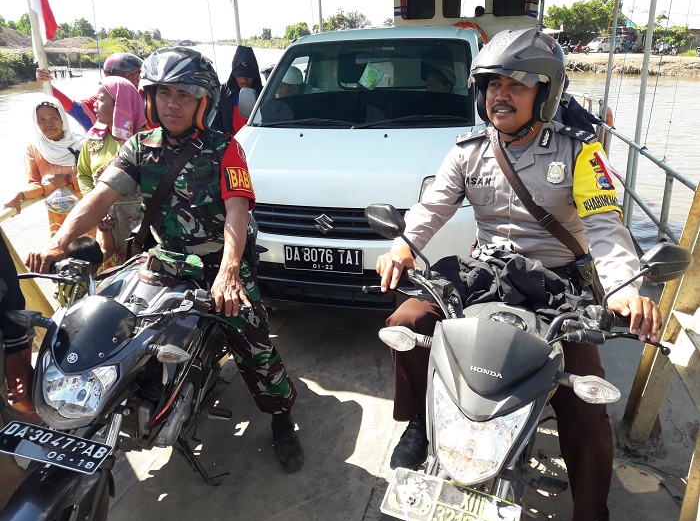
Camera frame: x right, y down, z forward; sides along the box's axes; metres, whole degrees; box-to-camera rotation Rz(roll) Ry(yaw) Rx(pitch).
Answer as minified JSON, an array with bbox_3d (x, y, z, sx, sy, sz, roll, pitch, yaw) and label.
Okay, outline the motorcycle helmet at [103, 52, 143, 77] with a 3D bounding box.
[{"bbox_3d":[-1.524,-1.268,3.800,0.290,0.250,0.250,6,22,19],"label":"motorcycle helmet"}]

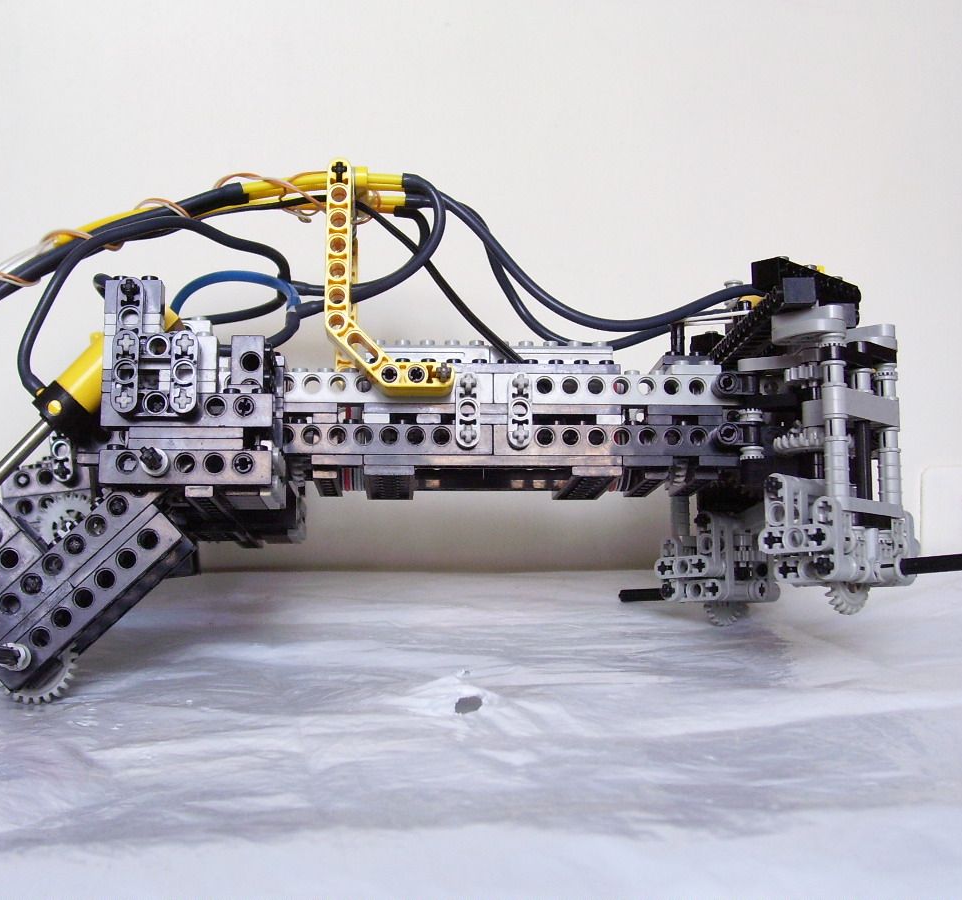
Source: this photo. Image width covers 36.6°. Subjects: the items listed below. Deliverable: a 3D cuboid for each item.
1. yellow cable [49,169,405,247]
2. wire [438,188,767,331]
[{"bbox_3d":[-0.083,-0.079,0.475,0.117,0.027,0.022,0,1,0],"label":"yellow cable"},{"bbox_3d":[0.040,-0.062,0.485,0.108,0.047,0.025,0,1,0],"label":"wire"}]

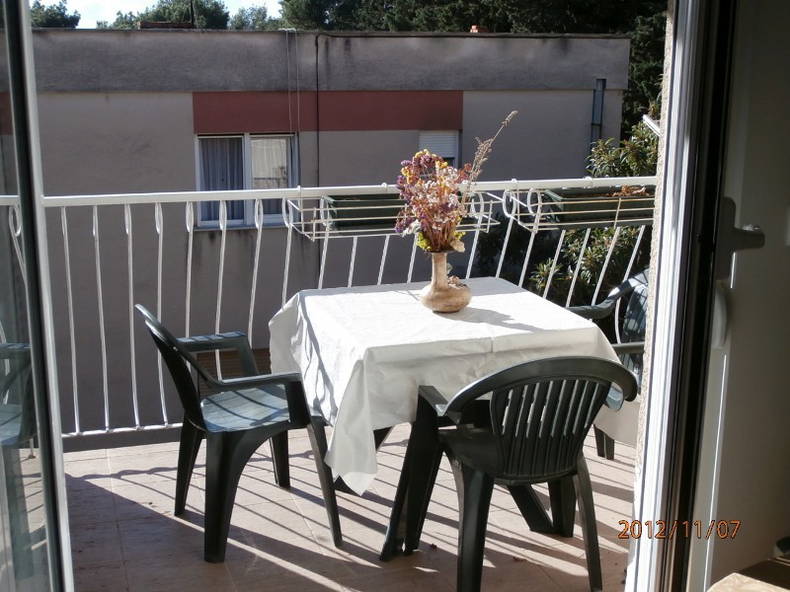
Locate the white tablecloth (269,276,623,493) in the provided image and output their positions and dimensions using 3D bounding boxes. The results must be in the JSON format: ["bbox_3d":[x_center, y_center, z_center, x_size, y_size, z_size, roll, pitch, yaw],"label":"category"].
[{"bbox_3d":[0.145,0.392,3.669,0.840,0.725,0.820,-4,14,-18],"label":"white tablecloth"}]

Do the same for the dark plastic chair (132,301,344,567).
[{"bbox_3d":[-0.532,0.392,3.472,0.575,0.800,0.560,-6,15,-24],"label":"dark plastic chair"}]

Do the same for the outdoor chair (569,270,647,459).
[{"bbox_3d":[0.780,0.293,3.935,0.575,0.800,0.560,-4,14,-18],"label":"outdoor chair"}]

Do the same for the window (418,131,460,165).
[{"bbox_3d":[0.596,-1.929,14.553,0.586,0.616,0.130,-4,14,-18],"label":"window"}]

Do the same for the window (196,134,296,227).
[{"bbox_3d":[-1.899,-1.480,13.827,1.311,1.220,0.140,-4,14,-18],"label":"window"}]

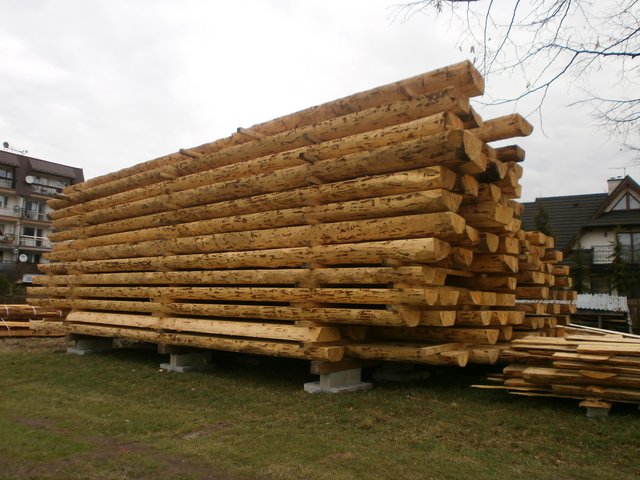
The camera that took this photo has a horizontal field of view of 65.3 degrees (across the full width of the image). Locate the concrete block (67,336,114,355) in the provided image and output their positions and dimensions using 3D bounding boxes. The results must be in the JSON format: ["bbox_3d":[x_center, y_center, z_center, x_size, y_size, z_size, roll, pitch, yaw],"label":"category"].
[{"bbox_3d":[-5.053,2.364,11.063,0.680,0.280,0.680,-4,-8,38],"label":"concrete block"}]

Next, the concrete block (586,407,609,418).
[{"bbox_3d":[3.318,2.022,5.964,0.230,0.140,0.340,-3,-7,30],"label":"concrete block"}]

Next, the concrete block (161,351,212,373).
[{"bbox_3d":[-2.365,2.174,8.957,0.640,0.280,0.700,-4,-8,38],"label":"concrete block"}]

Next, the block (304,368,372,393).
[{"bbox_3d":[0.264,2.032,7.261,0.600,0.280,0.750,-4,-8,38],"label":"block"}]

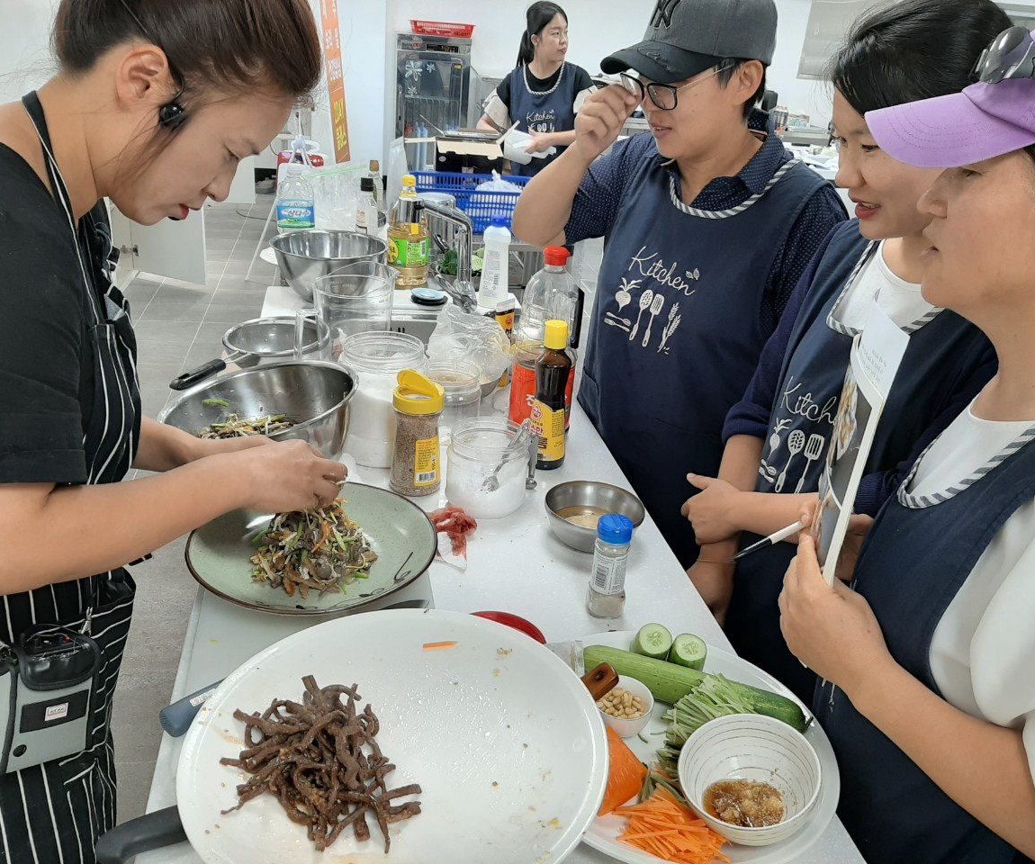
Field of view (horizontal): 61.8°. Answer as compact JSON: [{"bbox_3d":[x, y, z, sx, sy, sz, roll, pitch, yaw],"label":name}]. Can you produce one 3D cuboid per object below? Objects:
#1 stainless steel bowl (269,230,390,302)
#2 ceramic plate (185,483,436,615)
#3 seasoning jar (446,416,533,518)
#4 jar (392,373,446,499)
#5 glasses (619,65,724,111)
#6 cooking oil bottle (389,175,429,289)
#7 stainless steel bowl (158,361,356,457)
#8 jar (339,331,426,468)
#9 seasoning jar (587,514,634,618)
[{"bbox_3d":[-0.447,-0.390,2.072,0.279,0.122,0.279,-1,26,-11],"label":"stainless steel bowl"},{"bbox_3d":[-0.242,0.147,1.040,0.289,0.045,0.289,-1,26,-11],"label":"ceramic plate"},{"bbox_3d":[-0.042,0.049,1.238,0.118,0.104,0.118,4,25,-2],"label":"seasoning jar"},{"bbox_3d":[-0.144,-0.001,1.245,0.074,0.173,0.074,4,25,-2],"label":"jar"},{"bbox_3d":[0.280,-0.615,1.506,0.142,0.046,0.140,-30,42,-23],"label":"glasses"},{"bbox_3d":[-0.287,-0.535,2.297,0.107,0.276,0.107,4,25,-2],"label":"cooking oil bottle"},{"bbox_3d":[-0.360,0.004,1.256,0.280,0.120,0.280,-10,27,-7],"label":"stainless steel bowl"},{"bbox_3d":[-0.206,-0.052,1.340,0.130,0.176,0.130,-1,26,-11],"label":"jar"},{"bbox_3d":[0.111,0.158,1.022,0.045,0.115,0.045,4,25,-2],"label":"seasoning jar"}]

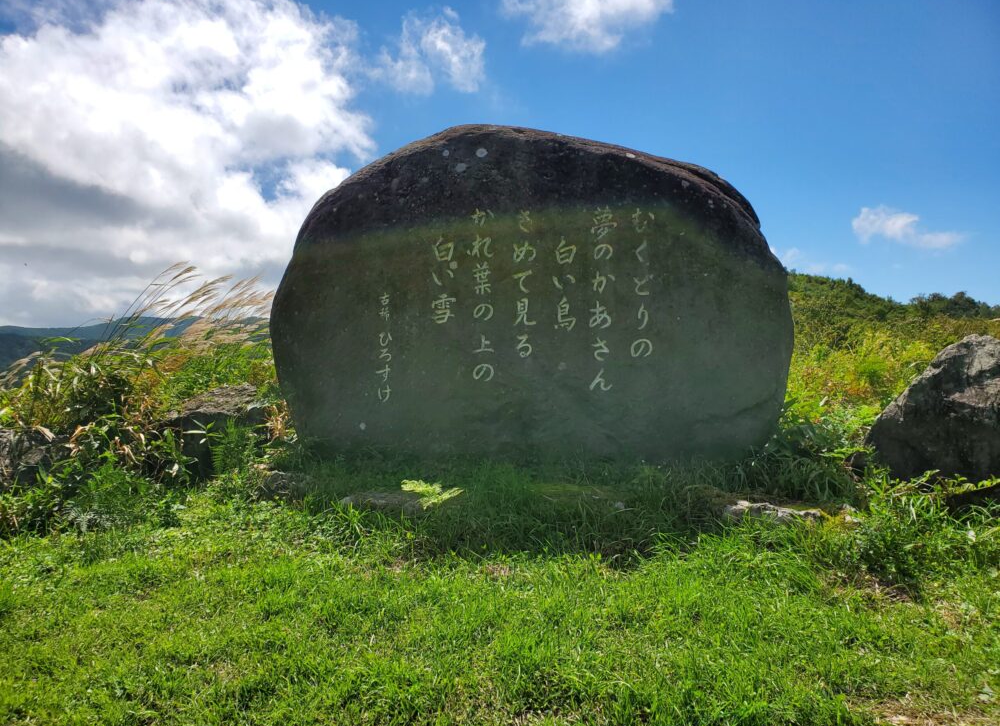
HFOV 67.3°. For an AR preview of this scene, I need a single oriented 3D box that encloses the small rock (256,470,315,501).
[{"bbox_3d":[-1.450,0.830,5.100,0.400,0.210,0.320,0,0,0],"label":"small rock"}]

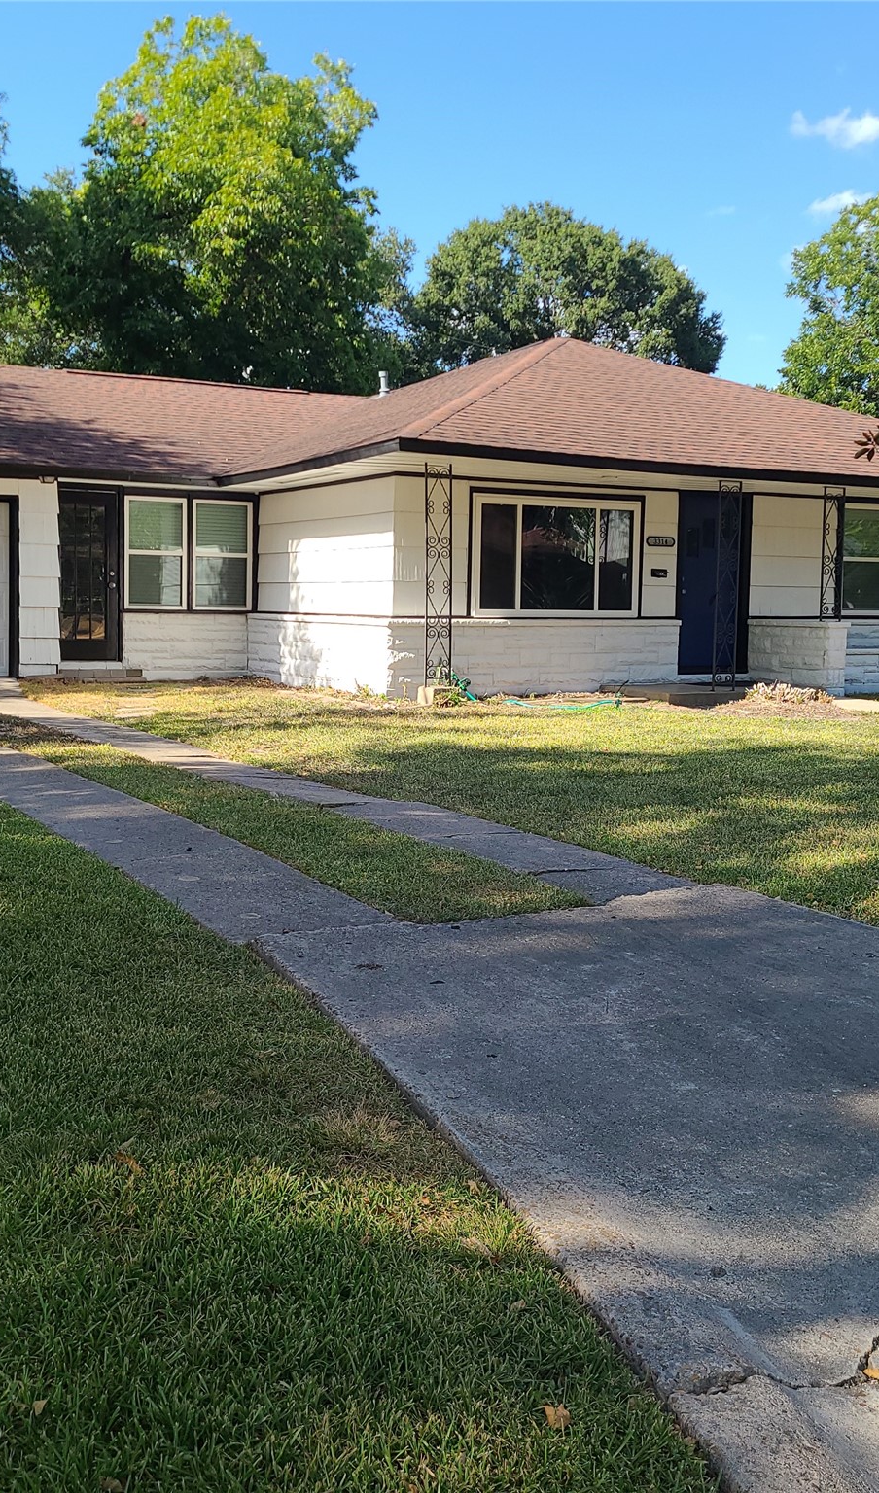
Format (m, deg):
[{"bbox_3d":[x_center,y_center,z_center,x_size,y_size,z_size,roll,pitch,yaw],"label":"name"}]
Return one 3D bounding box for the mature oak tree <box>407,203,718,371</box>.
[{"bbox_3d":[3.718,-9.087,42.169,9.300,12.123,9.300,1,6,5],"label":"mature oak tree"}]

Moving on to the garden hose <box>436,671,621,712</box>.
[{"bbox_3d":[0.931,-0.568,15.235,1.950,0.320,0.550,2,6,12],"label":"garden hose"}]

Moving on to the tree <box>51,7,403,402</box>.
[{"bbox_3d":[-4.147,-7.931,29.074,7.300,12.082,7.300,0,6,-8],"label":"tree"}]

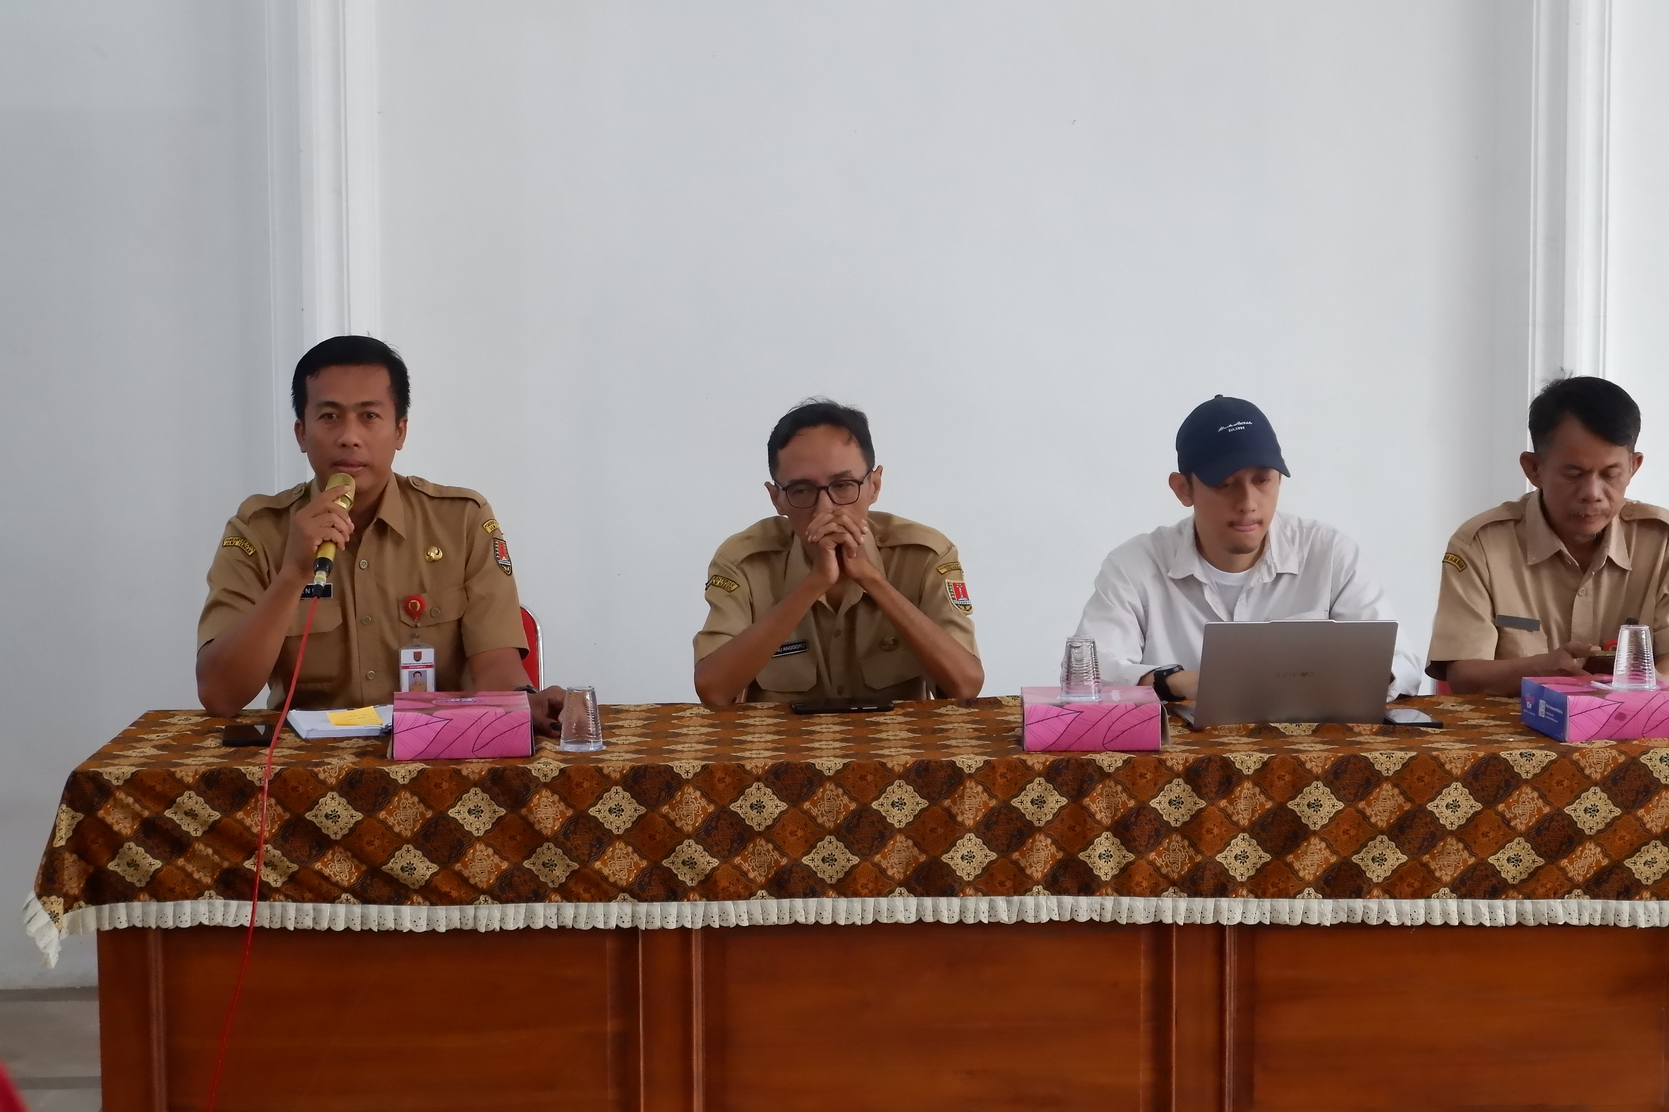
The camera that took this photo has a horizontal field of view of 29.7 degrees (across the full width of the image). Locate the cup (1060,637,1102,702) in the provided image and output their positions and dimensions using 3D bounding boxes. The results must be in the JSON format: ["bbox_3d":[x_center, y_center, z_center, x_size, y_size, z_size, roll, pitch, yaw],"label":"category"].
[{"bbox_3d":[0.375,0.172,4.801,0.064,0.093,0.064,0,5,0],"label":"cup"}]

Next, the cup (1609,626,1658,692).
[{"bbox_3d":[1.247,0.159,4.909,0.067,0.094,0.067,0,5,0],"label":"cup"}]

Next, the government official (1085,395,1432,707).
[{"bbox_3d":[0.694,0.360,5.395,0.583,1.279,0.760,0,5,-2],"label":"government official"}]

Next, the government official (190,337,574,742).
[{"bbox_3d":[-0.731,0.331,5.201,0.623,1.383,0.740,-1,5,-6],"label":"government official"}]

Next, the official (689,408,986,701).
[{"bbox_3d":[0.008,0.369,5.365,0.478,1.273,0.740,-1,5,-3],"label":"official"}]

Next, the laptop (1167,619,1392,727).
[{"bbox_3d":[0.719,0.173,5.041,0.306,0.185,0.320,-1,5,-5],"label":"laptop"}]

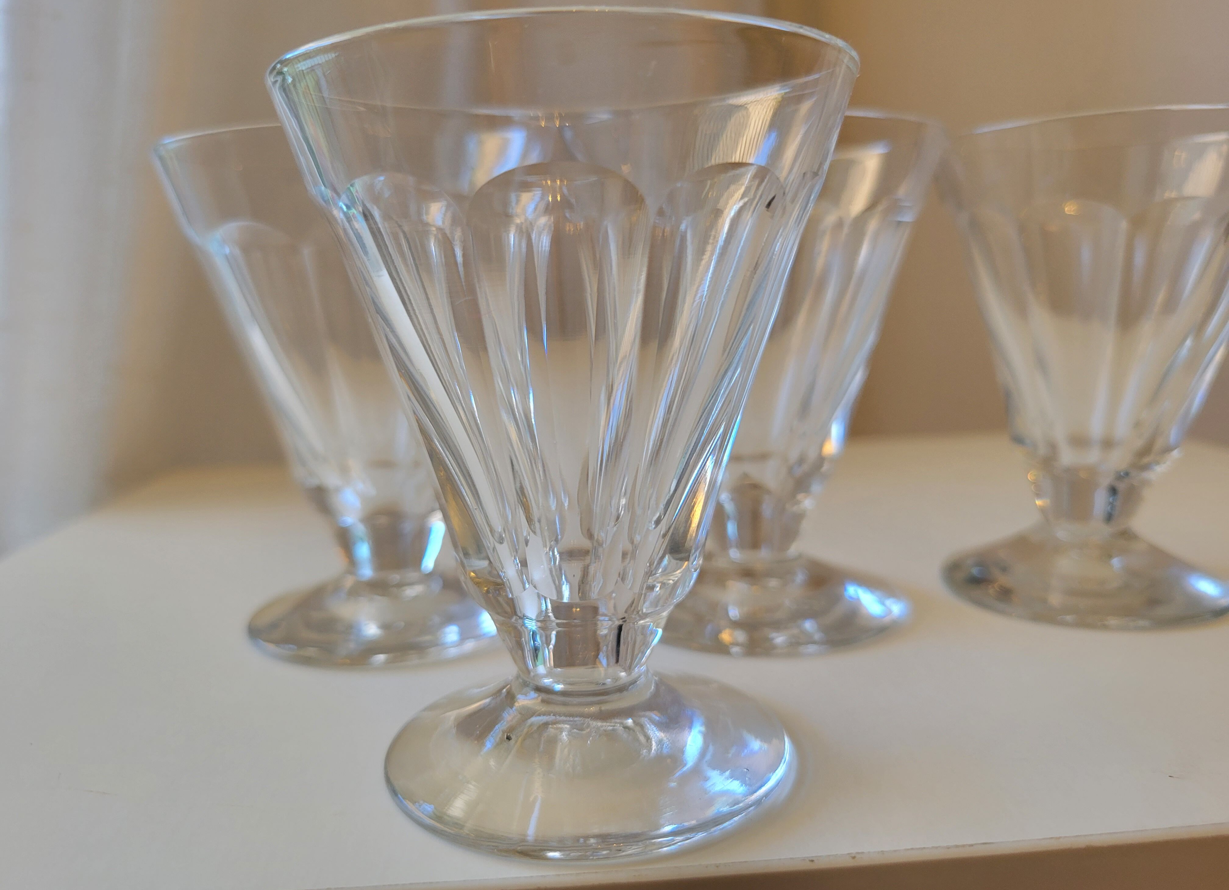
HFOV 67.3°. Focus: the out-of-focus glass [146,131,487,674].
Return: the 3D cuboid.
[{"bbox_3d":[-0.049,-0.010,0.197,0.078,0.099,0.078,-2,10,0],"label":"out-of-focus glass"}]

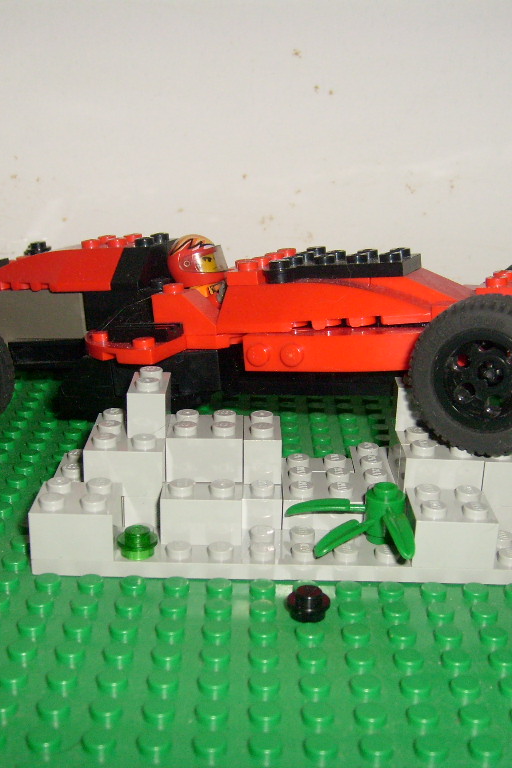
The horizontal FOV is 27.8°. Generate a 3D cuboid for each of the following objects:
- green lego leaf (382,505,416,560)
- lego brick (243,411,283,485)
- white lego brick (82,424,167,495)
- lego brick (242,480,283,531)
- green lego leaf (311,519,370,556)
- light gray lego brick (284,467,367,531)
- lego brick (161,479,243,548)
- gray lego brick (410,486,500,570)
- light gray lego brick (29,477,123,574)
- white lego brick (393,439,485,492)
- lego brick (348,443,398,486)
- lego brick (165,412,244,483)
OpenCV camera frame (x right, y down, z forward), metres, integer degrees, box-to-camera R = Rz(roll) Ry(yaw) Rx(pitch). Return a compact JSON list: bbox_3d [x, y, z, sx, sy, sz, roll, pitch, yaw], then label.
[{"bbox_3d":[0.027,0.028,0.194,0.004,0.004,0.014,0,26,-7],"label":"green lego leaf"},{"bbox_3d":[0.002,0.013,0.221,0.008,0.011,0.016,2,18,-1],"label":"lego brick"},{"bbox_3d":[-0.026,0.015,0.213,0.016,0.011,0.016,2,18,-1],"label":"white lego brick"},{"bbox_3d":[0.001,0.025,0.219,0.008,0.011,0.015,1,17,-1],"label":"lego brick"},{"bbox_3d":[0.016,0.030,0.200,0.015,0.004,0.004,-15,24,-42],"label":"green lego leaf"},{"bbox_3d":[0.013,0.025,0.217,0.016,0.011,0.016,2,18,-1],"label":"light gray lego brick"},{"bbox_3d":[-0.011,0.025,0.204,0.016,0.011,0.008,2,18,-1],"label":"lego brick"},{"bbox_3d":[0.037,0.027,0.201,0.016,0.011,0.016,2,18,-1],"label":"gray lego brick"},{"bbox_3d":[-0.035,0.027,0.204,0.016,0.013,0.016,1,17,-1],"label":"light gray lego brick"},{"bbox_3d":[0.038,0.018,0.210,0.016,0.011,0.008,2,18,-1],"label":"white lego brick"},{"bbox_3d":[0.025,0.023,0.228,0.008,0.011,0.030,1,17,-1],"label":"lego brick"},{"bbox_3d":[-0.010,0.013,0.221,0.016,0.011,0.016,2,18,-1],"label":"lego brick"}]

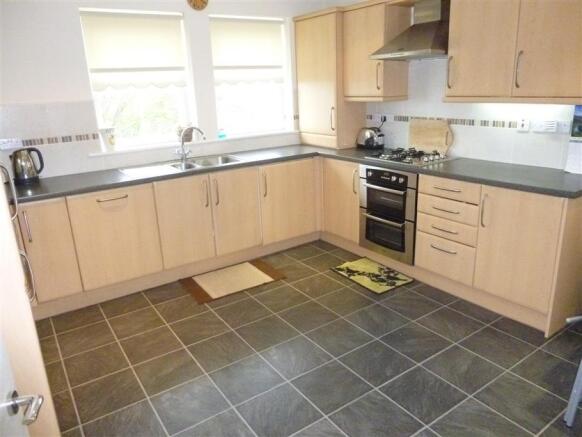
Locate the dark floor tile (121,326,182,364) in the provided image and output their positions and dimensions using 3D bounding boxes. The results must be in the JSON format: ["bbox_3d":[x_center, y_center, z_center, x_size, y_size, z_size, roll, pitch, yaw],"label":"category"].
[{"bbox_3d":[-0.873,0.795,2.638,0.326,0.010,0.322,-13,20,-32],"label":"dark floor tile"}]

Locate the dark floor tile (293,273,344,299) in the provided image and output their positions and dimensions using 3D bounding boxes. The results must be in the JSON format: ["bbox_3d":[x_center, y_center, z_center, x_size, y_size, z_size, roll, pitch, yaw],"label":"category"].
[{"bbox_3d":[0.214,0.541,3.333,0.326,0.010,0.322,-13,20,-32],"label":"dark floor tile"}]

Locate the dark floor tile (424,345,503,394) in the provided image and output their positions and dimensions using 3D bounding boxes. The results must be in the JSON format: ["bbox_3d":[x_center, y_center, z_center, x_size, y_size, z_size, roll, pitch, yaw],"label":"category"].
[{"bbox_3d":[0.944,0.830,2.321,0.325,0.012,0.325,-13,20,-32],"label":"dark floor tile"}]

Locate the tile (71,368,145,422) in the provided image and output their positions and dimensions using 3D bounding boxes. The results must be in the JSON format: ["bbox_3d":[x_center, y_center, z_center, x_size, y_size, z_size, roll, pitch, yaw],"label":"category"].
[{"bbox_3d":[-0.968,0.936,2.236,0.322,0.010,0.322,-13,20,-32],"label":"tile"}]

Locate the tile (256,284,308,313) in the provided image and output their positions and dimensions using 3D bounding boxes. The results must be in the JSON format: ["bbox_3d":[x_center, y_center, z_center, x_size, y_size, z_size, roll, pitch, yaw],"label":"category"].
[{"bbox_3d":[-0.064,0.601,3.168,0.325,0.010,0.325,-13,20,-32],"label":"tile"}]

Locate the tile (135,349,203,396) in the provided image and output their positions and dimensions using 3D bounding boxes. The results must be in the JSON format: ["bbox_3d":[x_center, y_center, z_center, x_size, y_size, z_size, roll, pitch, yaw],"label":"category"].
[{"bbox_3d":[-0.698,0.876,2.417,0.325,0.012,0.325,-13,20,-32],"label":"tile"}]

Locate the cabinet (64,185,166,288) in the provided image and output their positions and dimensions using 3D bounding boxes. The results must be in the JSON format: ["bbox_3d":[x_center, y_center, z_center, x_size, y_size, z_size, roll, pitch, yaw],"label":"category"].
[{"bbox_3d":[-1.462,0.075,3.425,0.600,0.727,0.570,-13,20,-32],"label":"cabinet"}]

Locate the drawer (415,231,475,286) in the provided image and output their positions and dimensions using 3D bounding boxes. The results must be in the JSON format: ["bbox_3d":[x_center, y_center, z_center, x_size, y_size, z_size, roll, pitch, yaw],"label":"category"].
[{"bbox_3d":[1.263,0.246,3.152,0.380,0.287,0.499,-13,20,-32],"label":"drawer"}]

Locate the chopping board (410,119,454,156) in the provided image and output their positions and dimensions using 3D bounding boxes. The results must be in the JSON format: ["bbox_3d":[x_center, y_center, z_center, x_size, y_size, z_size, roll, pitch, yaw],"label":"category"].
[{"bbox_3d":[1.185,-0.686,3.581,0.018,0.302,0.454,-2,14,-35],"label":"chopping board"}]

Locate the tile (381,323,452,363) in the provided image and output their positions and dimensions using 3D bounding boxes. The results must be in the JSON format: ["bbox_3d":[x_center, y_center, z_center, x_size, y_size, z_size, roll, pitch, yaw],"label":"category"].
[{"bbox_3d":[0.755,0.750,2.554,0.325,0.010,0.325,-13,20,-32],"label":"tile"}]

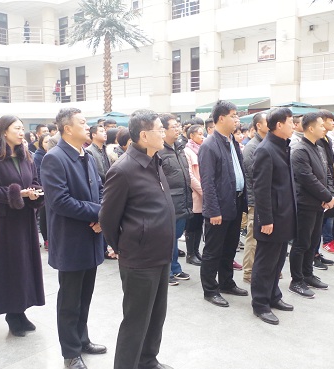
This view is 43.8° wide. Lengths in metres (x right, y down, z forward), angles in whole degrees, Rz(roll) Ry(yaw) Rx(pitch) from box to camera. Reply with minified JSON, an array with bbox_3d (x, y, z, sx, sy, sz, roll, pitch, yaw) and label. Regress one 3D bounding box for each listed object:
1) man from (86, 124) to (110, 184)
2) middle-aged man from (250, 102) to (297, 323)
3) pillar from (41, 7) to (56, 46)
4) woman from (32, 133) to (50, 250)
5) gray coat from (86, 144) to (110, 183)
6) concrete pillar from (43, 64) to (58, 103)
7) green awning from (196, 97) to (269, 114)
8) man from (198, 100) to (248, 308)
[{"bbox_3d":[-0.843,0.093,5.188,0.330,1.655,0.480,3,8,32],"label":"man"},{"bbox_3d":[0.876,0.238,3.397,0.360,1.720,0.500,3,8,32],"label":"middle-aged man"},{"bbox_3d":[-8.167,-10.919,28.541,0.850,2.500,0.850,-3,7,-20],"label":"pillar"},{"bbox_3d":[-1.623,0.097,5.613,0.320,1.573,0.450,3,7,28],"label":"woman"},{"bbox_3d":[-0.973,-0.210,5.792,0.320,0.740,0.520,4,8,32],"label":"gray coat"},{"bbox_3d":[-8.133,-7.016,29.000,0.850,2.600,0.850,-3,7,-20],"label":"concrete pillar"},{"bbox_3d":[2.780,-3.301,17.444,2.468,0.651,1.908,4,8,38],"label":"green awning"},{"bbox_3d":[0.512,0.167,3.717,0.360,1.800,0.530,3,8,32],"label":"man"}]

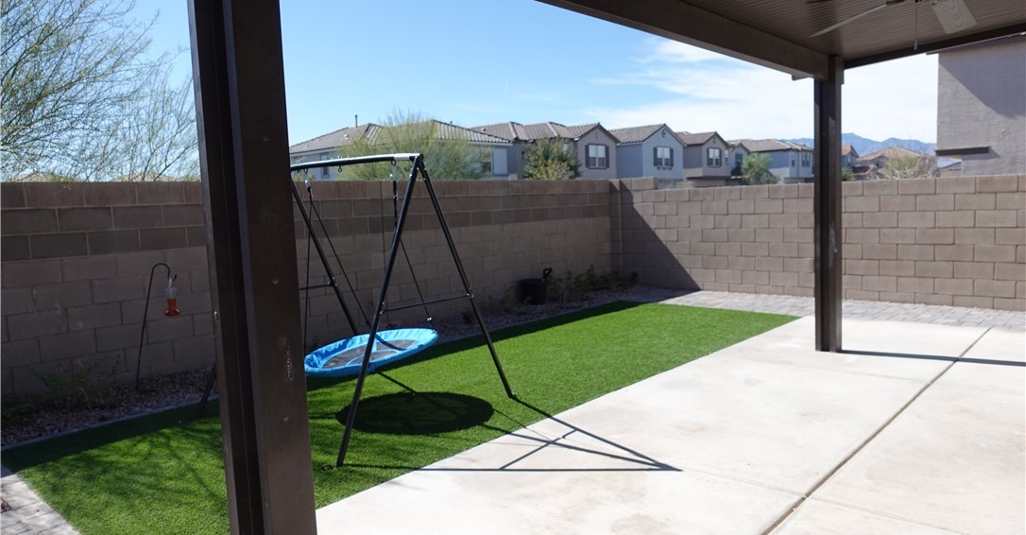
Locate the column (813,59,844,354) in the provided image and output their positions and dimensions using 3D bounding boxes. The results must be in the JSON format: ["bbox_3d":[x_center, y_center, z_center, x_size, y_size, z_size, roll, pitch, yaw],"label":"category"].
[{"bbox_3d":[2.821,-0.533,6.104,0.178,2.580,0.165,3,7,43],"label":"column"}]

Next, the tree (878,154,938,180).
[{"bbox_3d":[13.932,-2.716,24.054,2.100,2.800,2.100,1,6,30],"label":"tree"}]

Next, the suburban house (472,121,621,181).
[{"bbox_3d":[0.015,-7.808,54.202,14.000,7.900,10.500,3,7,43],"label":"suburban house"}]

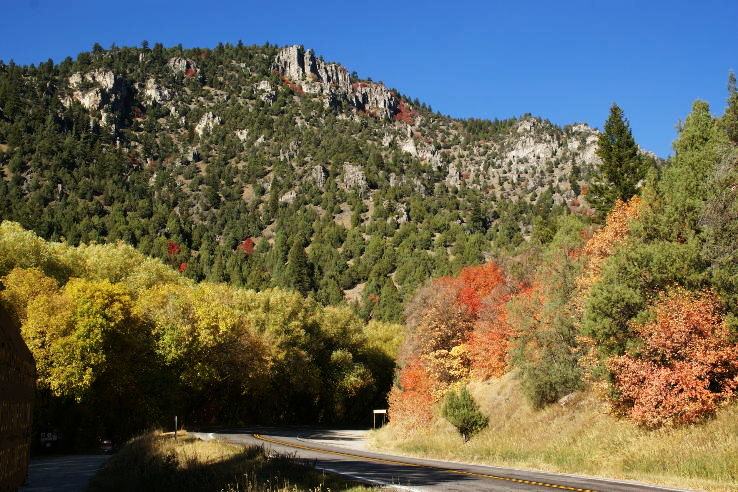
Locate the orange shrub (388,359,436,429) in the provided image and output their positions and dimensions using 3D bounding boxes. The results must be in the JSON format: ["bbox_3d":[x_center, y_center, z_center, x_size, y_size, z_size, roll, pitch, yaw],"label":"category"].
[{"bbox_3d":[2.577,8.738,51.000,2.800,4.100,2.800,0,-11,0],"label":"orange shrub"}]

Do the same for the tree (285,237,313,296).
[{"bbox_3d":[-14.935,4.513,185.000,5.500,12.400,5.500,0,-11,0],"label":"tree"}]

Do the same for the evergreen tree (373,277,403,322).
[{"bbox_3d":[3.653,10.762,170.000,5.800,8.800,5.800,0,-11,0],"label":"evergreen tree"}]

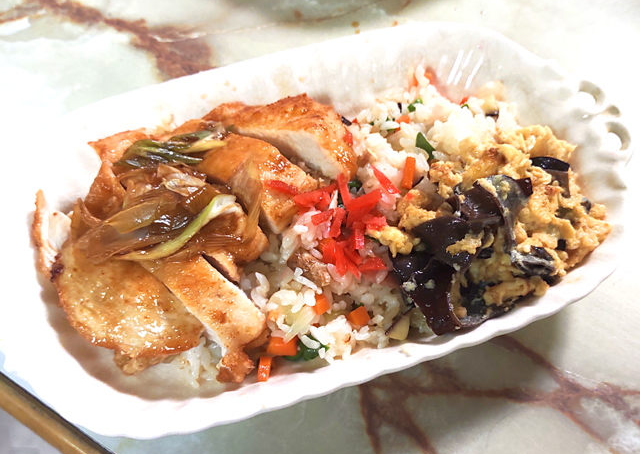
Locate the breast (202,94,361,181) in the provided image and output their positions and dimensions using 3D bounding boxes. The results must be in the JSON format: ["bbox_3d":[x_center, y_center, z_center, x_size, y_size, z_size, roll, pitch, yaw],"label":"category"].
[{"bbox_3d":[-0.024,-0.053,0.282,0.084,0.020,0.028,17,58,11],"label":"breast"}]

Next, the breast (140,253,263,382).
[{"bbox_3d":[-0.052,0.036,0.226,0.025,0.018,0.066,-36,63,-22],"label":"breast"}]

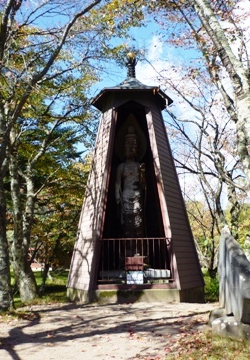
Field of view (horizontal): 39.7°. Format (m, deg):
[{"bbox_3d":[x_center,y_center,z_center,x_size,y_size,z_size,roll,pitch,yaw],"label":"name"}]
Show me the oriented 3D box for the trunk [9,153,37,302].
[{"bbox_3d":[-3.483,1.478,11.809,0.800,5.000,0.600,-6,-12,-1],"label":"trunk"}]

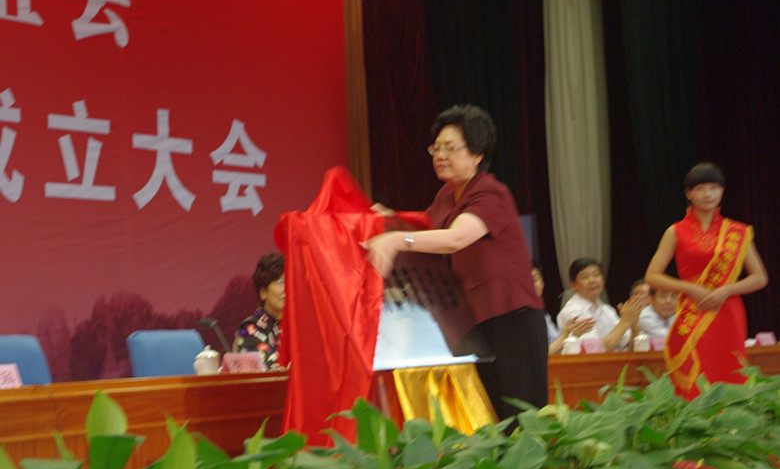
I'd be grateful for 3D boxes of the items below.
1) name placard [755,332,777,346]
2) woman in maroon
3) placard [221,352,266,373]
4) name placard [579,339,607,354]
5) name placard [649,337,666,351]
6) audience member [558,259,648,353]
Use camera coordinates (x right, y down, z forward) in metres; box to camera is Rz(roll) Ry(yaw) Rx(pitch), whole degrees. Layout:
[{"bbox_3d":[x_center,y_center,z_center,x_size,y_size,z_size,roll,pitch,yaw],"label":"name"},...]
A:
[{"bbox_3d":[2.355,0.659,10.200,0.057,0.077,0.205,-6,-5,38],"label":"name placard"},{"bbox_3d":[0.258,0.389,5.344,0.580,1.640,0.520,-1,-4,-22],"label":"woman in maroon"},{"bbox_3d":[-0.581,0.511,6.450,0.057,0.077,0.205,-6,-5,38],"label":"placard"},{"bbox_3d":[1.089,0.601,8.700,0.057,0.077,0.205,-6,-5,38],"label":"name placard"},{"bbox_3d":[1.534,0.621,9.200,0.057,0.077,0.205,-6,-5,38],"label":"name placard"},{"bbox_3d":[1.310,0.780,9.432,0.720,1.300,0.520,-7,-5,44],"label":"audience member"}]

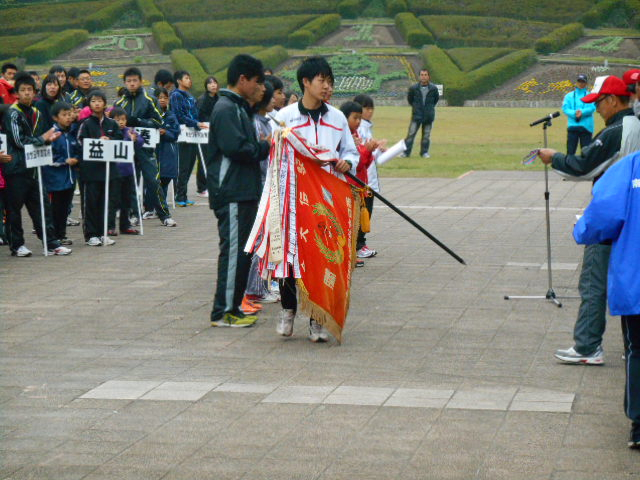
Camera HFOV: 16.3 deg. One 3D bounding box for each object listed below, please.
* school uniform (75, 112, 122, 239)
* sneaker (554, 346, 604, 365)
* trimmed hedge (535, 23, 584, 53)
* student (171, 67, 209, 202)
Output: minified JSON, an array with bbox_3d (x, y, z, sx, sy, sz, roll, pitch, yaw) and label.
[{"bbox_3d":[-2.047,-0.576,20.765,0.420,1.160,0.260,-1,4,-16],"label":"school uniform"},{"bbox_3d":[1.447,0.628,12.466,0.280,0.105,0.105,1,4,7],"label":"sneaker"},{"bbox_3d":[13.060,-11.034,122.500,1.200,1.800,3.200,3,5,36],"label":"trimmed hedge"},{"bbox_3d":[-1.663,-1.291,28.292,0.380,1.674,0.480,3,5,35],"label":"student"}]

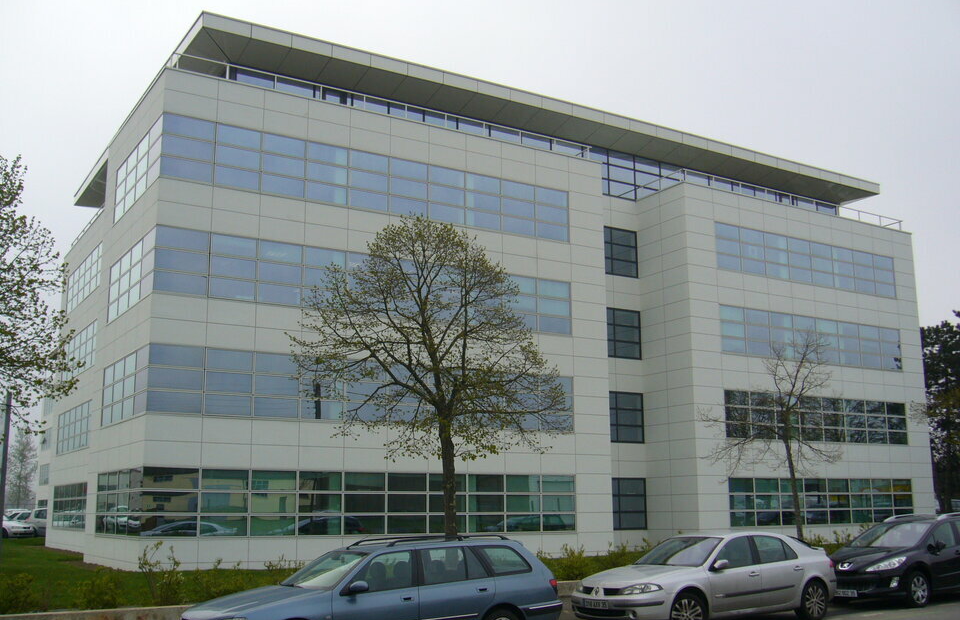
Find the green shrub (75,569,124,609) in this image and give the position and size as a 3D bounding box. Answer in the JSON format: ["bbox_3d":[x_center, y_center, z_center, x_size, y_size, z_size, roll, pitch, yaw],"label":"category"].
[{"bbox_3d":[-5.417,3.979,13.817,0.680,0.640,0.650,0,-12,0],"label":"green shrub"}]

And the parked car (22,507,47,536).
[{"bbox_3d":[-23.373,11.353,51.854,4.300,1.650,1.780,-11,-16,43],"label":"parked car"}]

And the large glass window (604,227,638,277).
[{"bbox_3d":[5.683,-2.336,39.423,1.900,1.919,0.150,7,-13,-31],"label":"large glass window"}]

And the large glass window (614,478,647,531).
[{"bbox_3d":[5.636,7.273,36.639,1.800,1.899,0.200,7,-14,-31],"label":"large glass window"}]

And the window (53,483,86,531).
[{"bbox_3d":[-17.171,8.152,40.558,0.200,1.798,8.200,7,-14,-31],"label":"window"}]

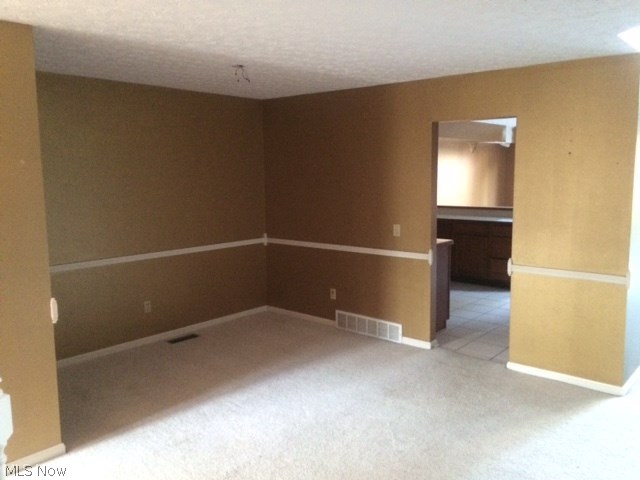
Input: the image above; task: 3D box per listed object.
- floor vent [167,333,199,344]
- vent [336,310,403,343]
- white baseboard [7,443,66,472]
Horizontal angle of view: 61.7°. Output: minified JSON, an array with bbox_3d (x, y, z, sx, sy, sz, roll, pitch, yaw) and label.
[{"bbox_3d":[-1.361,0.980,5.340,0.115,0.012,0.335,6,10,39],"label":"floor vent"},{"bbox_3d":[0.479,0.880,5.449,0.807,0.193,0.020,6,10,39],"label":"vent"},{"bbox_3d":[-1.612,1.244,3.054,0.015,0.069,0.320,6,10,39],"label":"white baseboard"}]

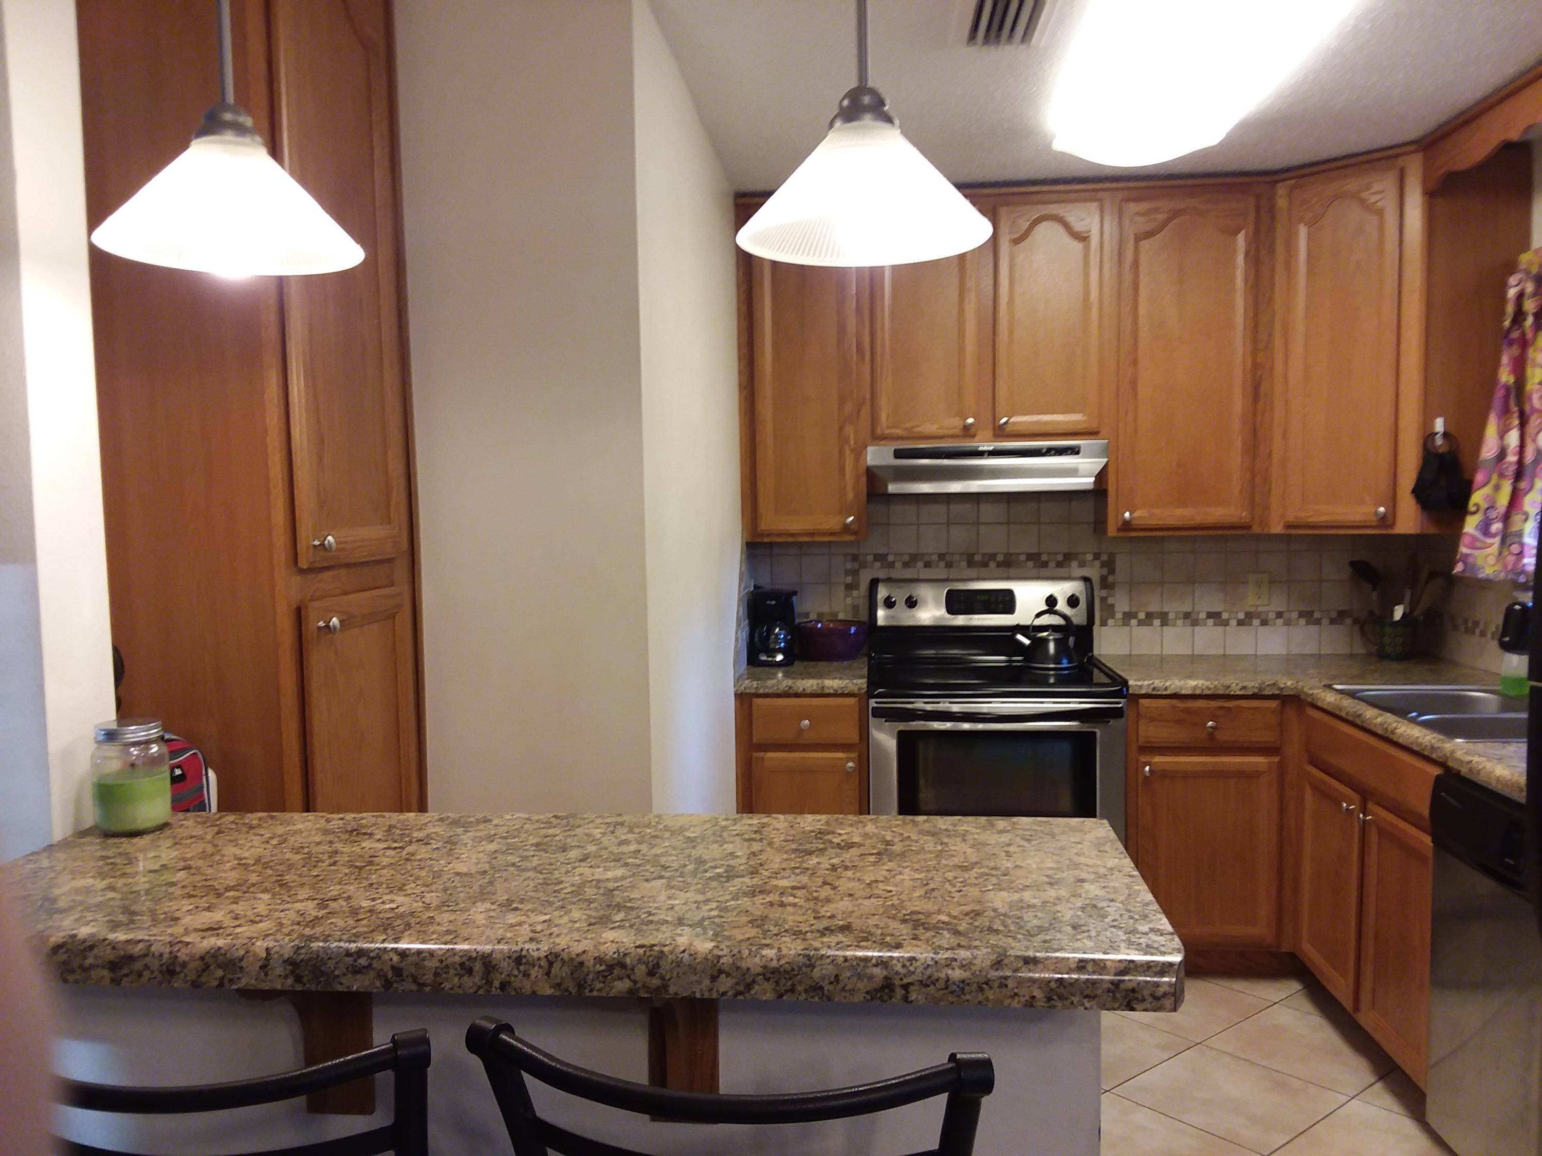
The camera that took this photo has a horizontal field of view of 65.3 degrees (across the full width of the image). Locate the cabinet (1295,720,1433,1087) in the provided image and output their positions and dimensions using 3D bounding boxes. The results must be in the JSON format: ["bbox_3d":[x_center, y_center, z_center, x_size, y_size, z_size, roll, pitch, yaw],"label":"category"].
[{"bbox_3d":[1.796,0.800,3.062,0.620,0.868,0.905,0,4,5],"label":"cabinet"}]

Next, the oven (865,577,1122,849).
[{"bbox_3d":[0.699,0.611,3.863,0.760,1.180,0.670,0,4,5],"label":"oven"}]

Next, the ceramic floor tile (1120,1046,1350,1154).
[{"bbox_3d":[1.117,1.263,2.926,0.400,0.010,0.400,-4,5,-39],"label":"ceramic floor tile"}]

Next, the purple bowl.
[{"bbox_3d":[0.212,0.216,4.088,0.243,0.122,0.243,0,4,5],"label":"purple bowl"}]

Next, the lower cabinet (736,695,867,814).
[{"bbox_3d":[0.125,0.764,3.957,0.397,0.872,0.625,0,4,5],"label":"lower cabinet"}]

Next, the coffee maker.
[{"bbox_3d":[0.006,0.159,4.029,0.150,0.248,0.200,0,4,5],"label":"coffee maker"}]

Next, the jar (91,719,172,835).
[{"bbox_3d":[-0.786,0.242,1.480,0.086,0.128,0.086,-1,4,0],"label":"jar"}]

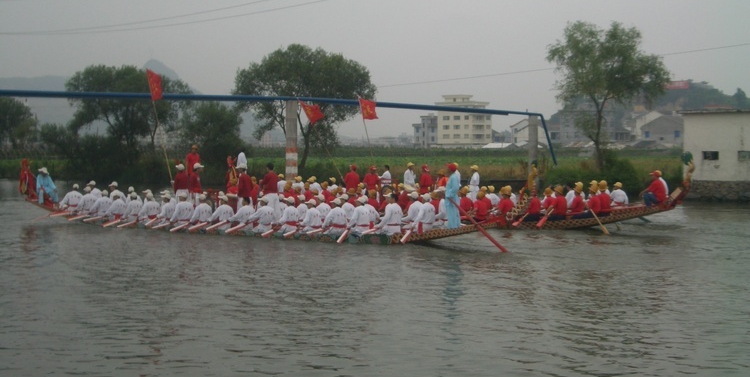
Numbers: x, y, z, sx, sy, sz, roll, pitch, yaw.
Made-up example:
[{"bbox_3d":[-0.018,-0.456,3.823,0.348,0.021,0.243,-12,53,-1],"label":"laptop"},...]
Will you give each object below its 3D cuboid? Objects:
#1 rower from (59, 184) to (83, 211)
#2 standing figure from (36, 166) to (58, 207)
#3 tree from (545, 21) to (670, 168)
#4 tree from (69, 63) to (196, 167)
[{"bbox_3d":[-11.182,0.367,39.000,0.580,1.080,0.800,-2,3,-43],"label":"rower"},{"bbox_3d":[-12.324,-0.075,40.000,0.750,1.450,0.650,-1,2,-23],"label":"standing figure"},{"bbox_3d":[12.890,-5.013,58.500,6.900,8.400,6.600,0,2,0],"label":"tree"},{"bbox_3d":[-18.031,-5.325,78.000,9.200,7.900,8.200,0,2,0],"label":"tree"}]

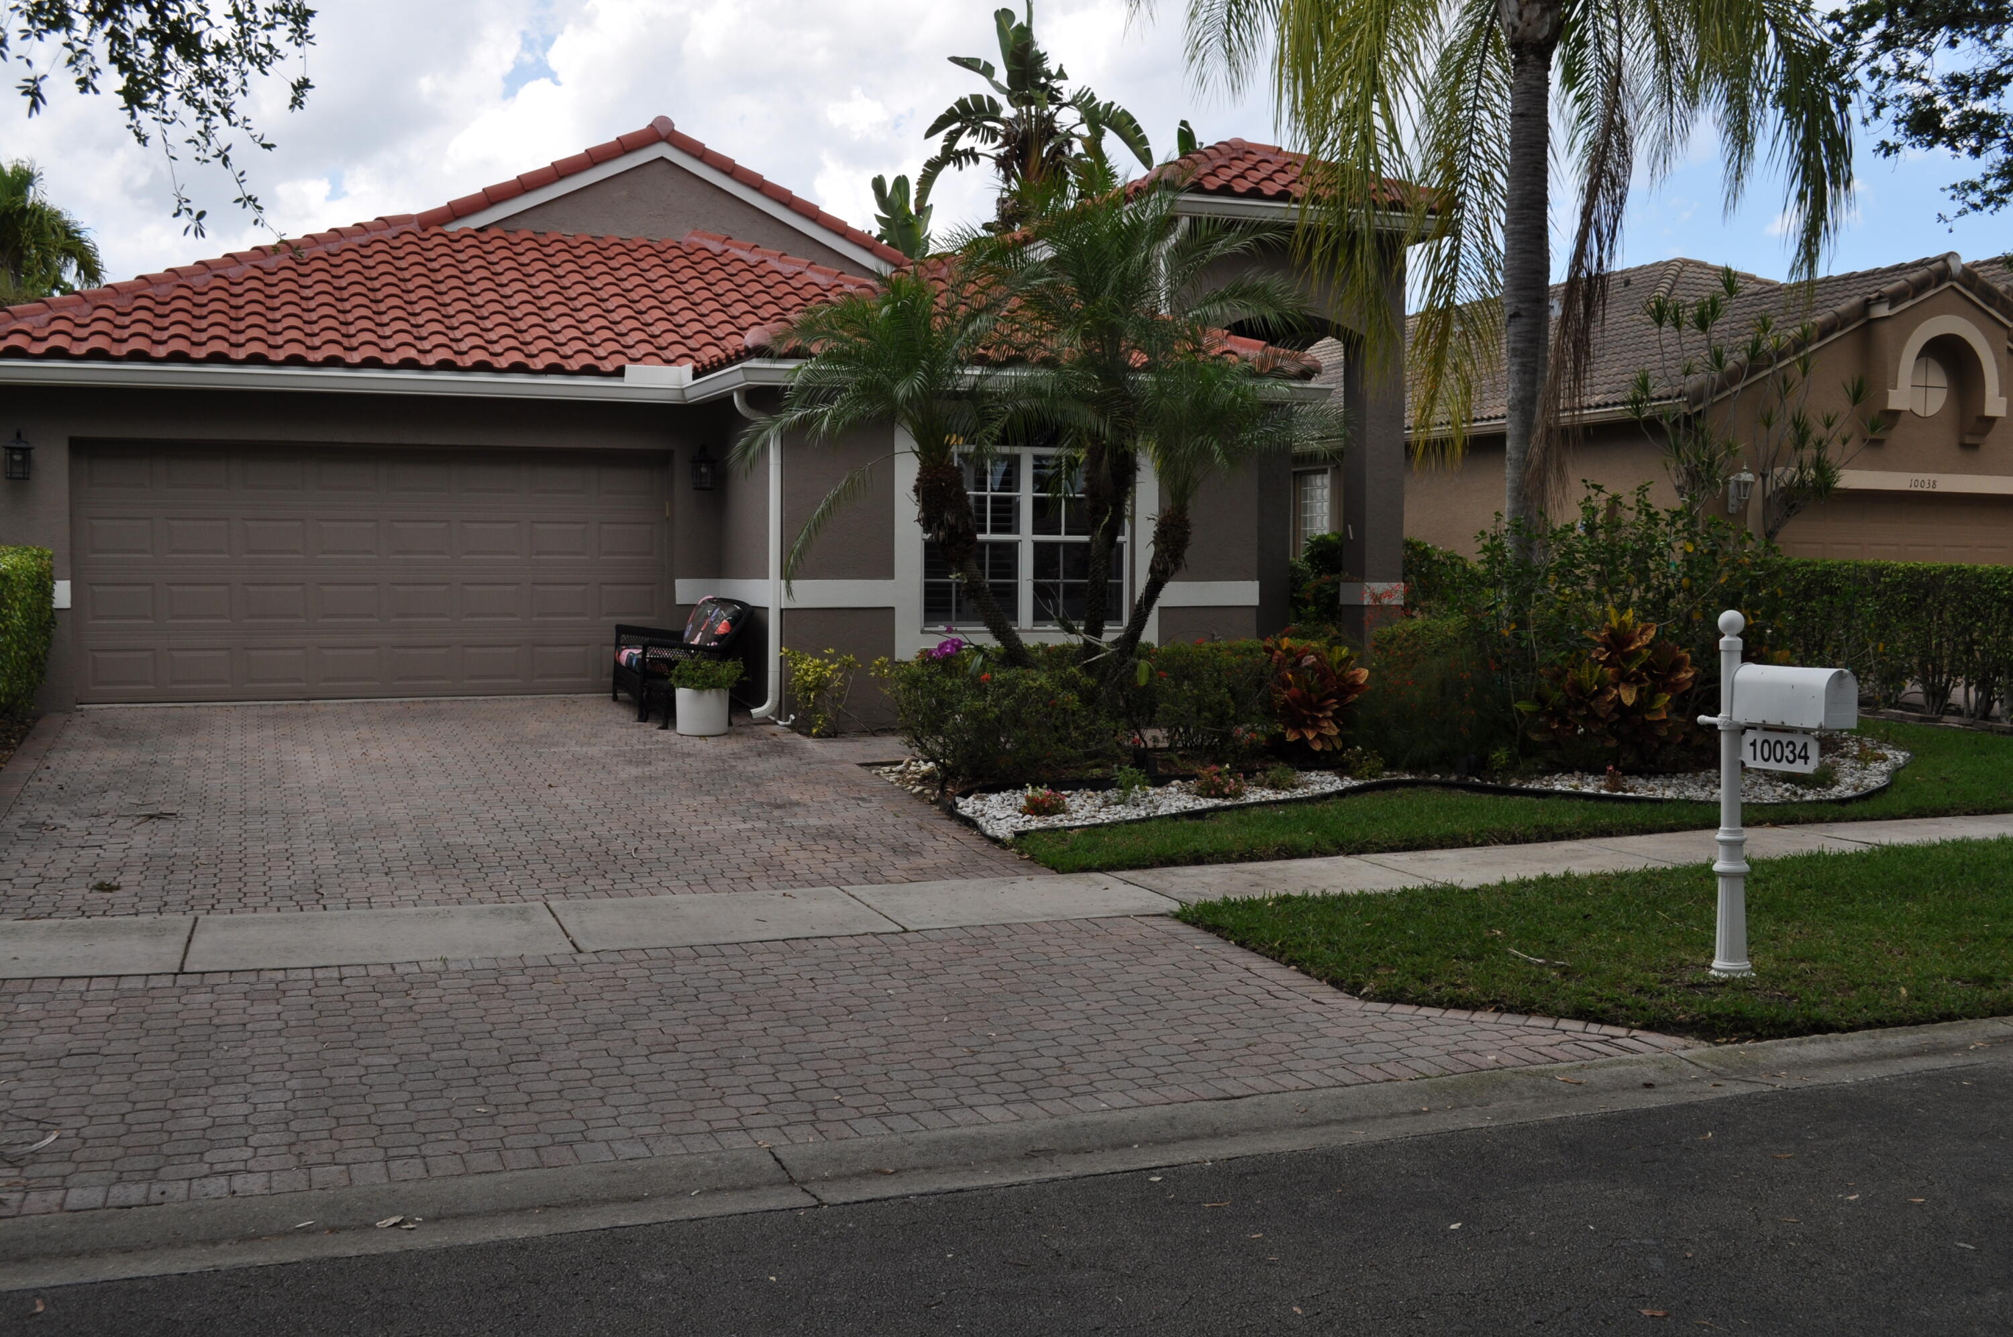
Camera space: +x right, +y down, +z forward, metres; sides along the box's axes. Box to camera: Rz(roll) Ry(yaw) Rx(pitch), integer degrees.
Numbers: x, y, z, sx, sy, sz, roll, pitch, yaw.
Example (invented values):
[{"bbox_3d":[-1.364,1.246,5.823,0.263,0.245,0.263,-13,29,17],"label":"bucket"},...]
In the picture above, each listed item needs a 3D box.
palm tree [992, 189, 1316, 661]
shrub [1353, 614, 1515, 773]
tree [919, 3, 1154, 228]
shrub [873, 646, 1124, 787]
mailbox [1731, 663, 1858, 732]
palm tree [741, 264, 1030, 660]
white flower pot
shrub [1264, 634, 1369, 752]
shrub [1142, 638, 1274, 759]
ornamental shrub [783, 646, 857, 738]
[{"bbox_3d":[1.046,-1.470,13.251,2.300,4.105,2.200,0,2,0],"label":"palm tree"},{"bbox_3d":[3.172,0.137,13.667,1.120,1.080,1.100,-1,2,-19],"label":"shrub"},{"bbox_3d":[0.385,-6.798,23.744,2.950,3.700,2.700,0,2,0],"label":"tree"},{"bbox_3d":[-0.054,0.280,12.772,1.580,0.855,1.100,-1,2,-19],"label":"shrub"},{"bbox_3d":[3.036,0.104,7.117,0.162,0.222,0.488,-1,2,-19],"label":"mailbox"},{"bbox_3d":[-0.809,-1.165,13.063,2.150,3.470,2.100,-1,2,-19],"label":"palm tree"},{"bbox_3d":[-2.329,0.322,14.145,0.405,0.360,0.405,-1,2,-19],"label":"white flower pot"},{"bbox_3d":[2.264,0.200,13.469,0.740,0.890,0.720,0,2,0],"label":"shrub"},{"bbox_3d":[1.493,0.208,13.620,0.950,0.860,0.900,-1,2,-19],"label":"shrub"},{"bbox_3d":[-1.449,0.165,14.268,0.570,0.685,0.480,-1,2,-19],"label":"ornamental shrub"}]

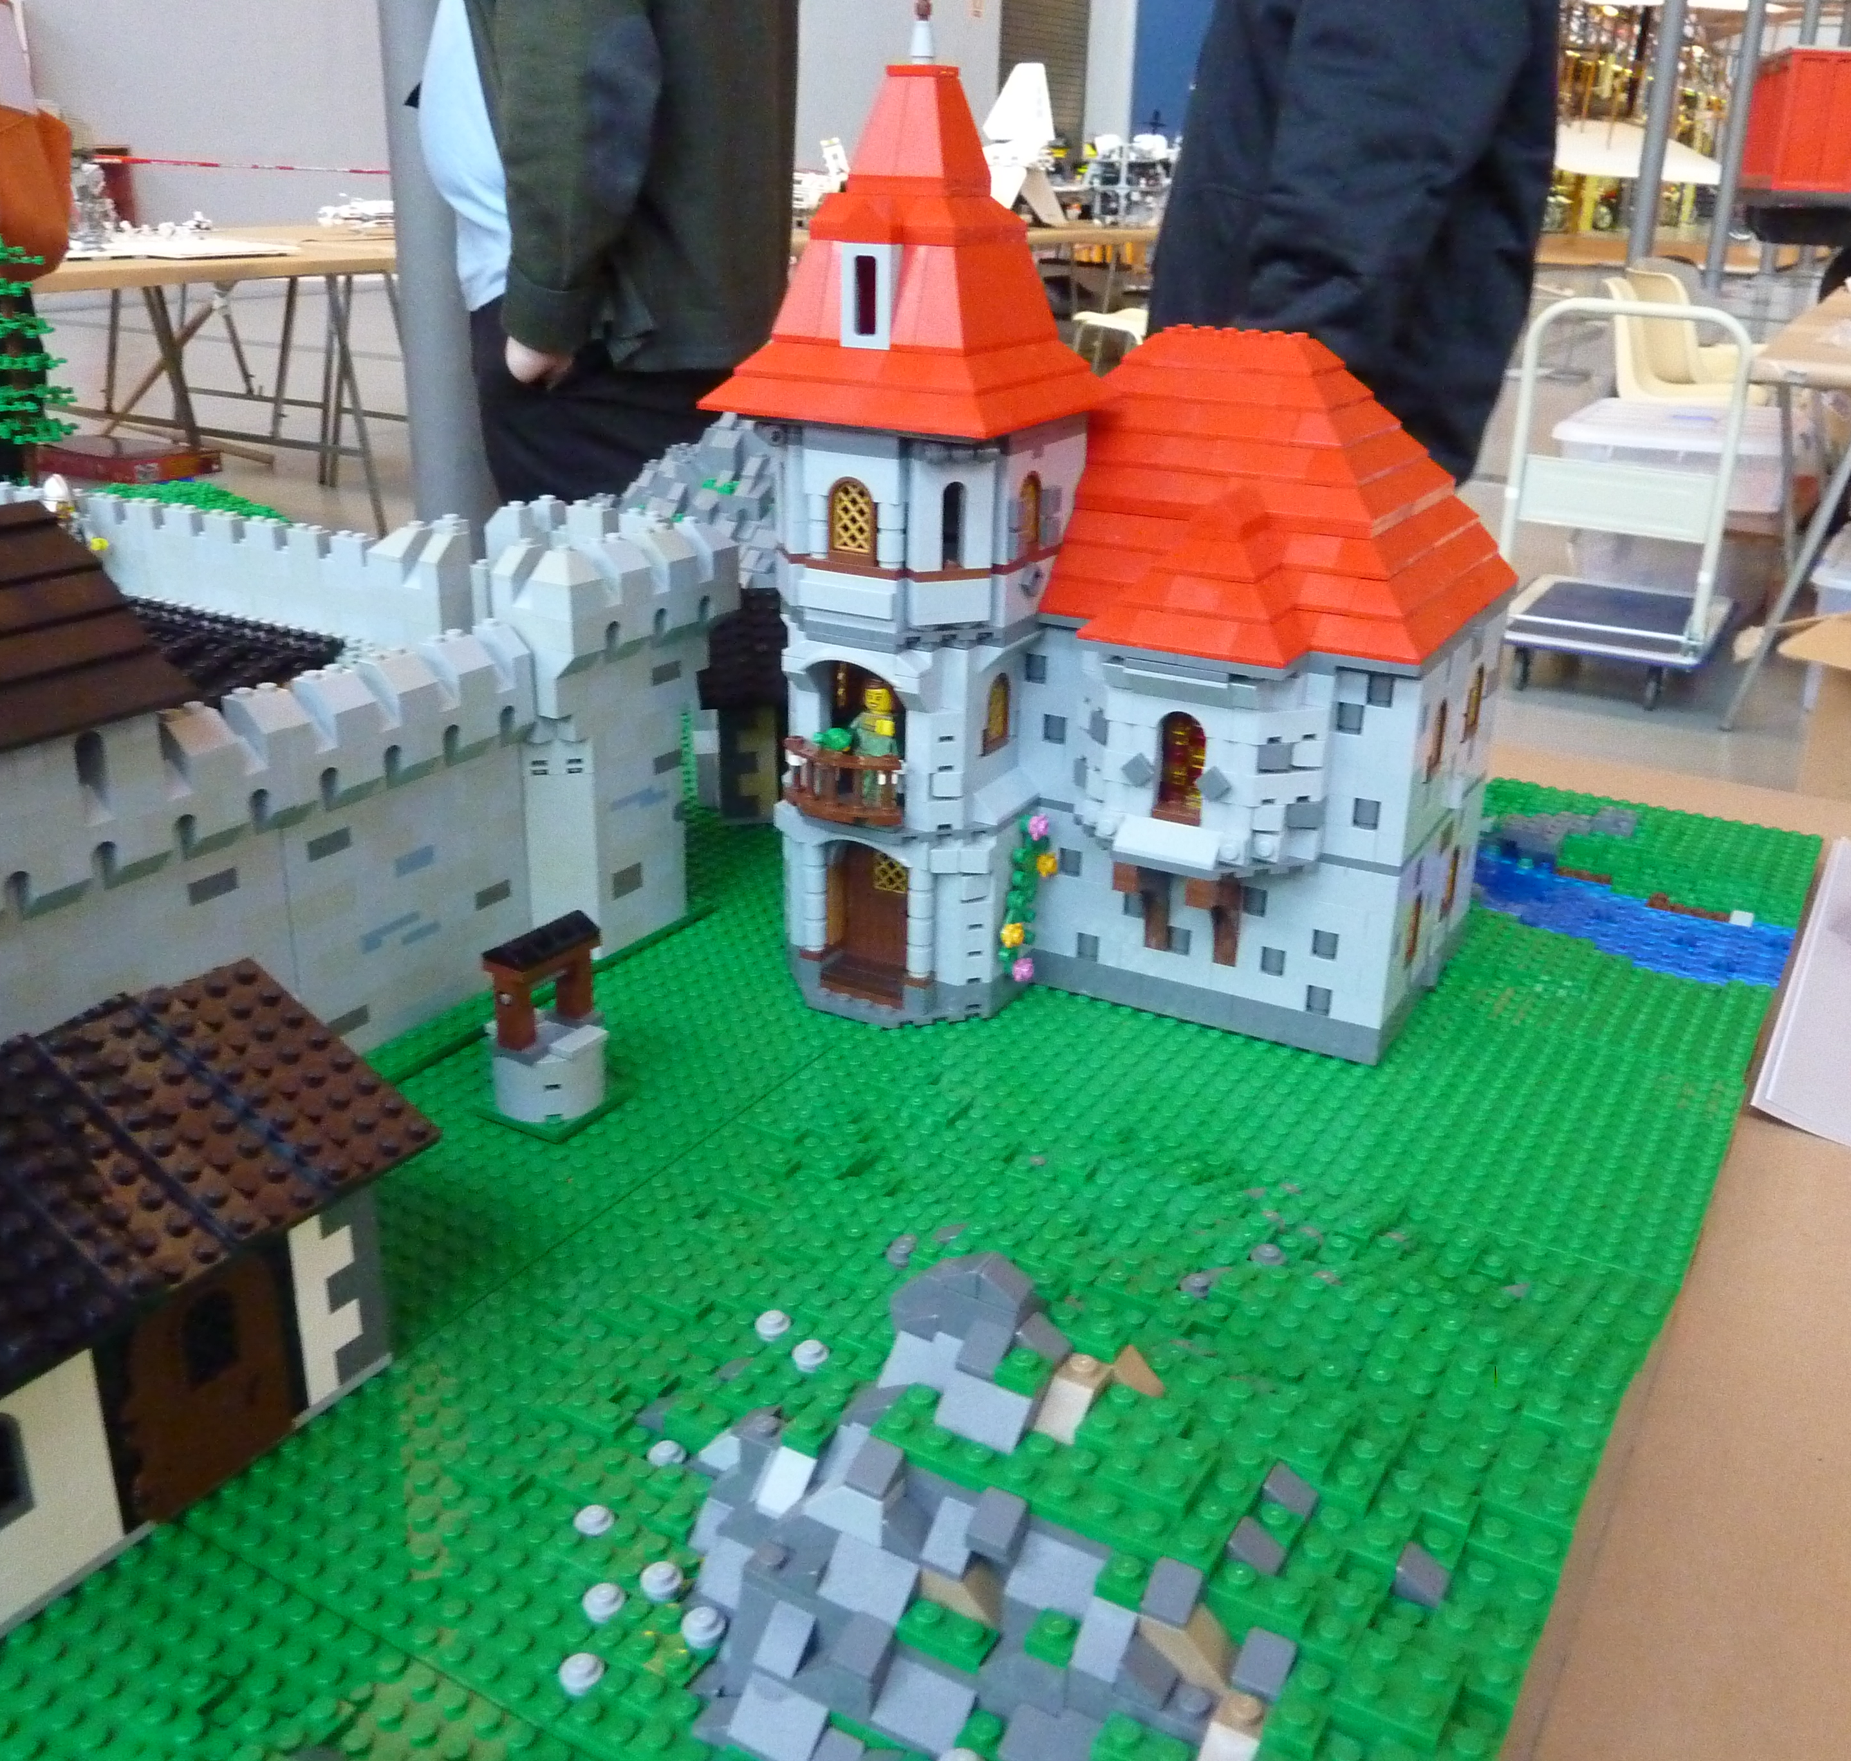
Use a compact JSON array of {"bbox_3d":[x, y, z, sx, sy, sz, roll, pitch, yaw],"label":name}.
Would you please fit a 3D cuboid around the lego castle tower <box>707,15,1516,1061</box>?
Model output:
[{"bbox_3d":[0.071,-0.116,0.560,0.219,0.310,0.207,13,25,28],"label":"lego castle tower"}]

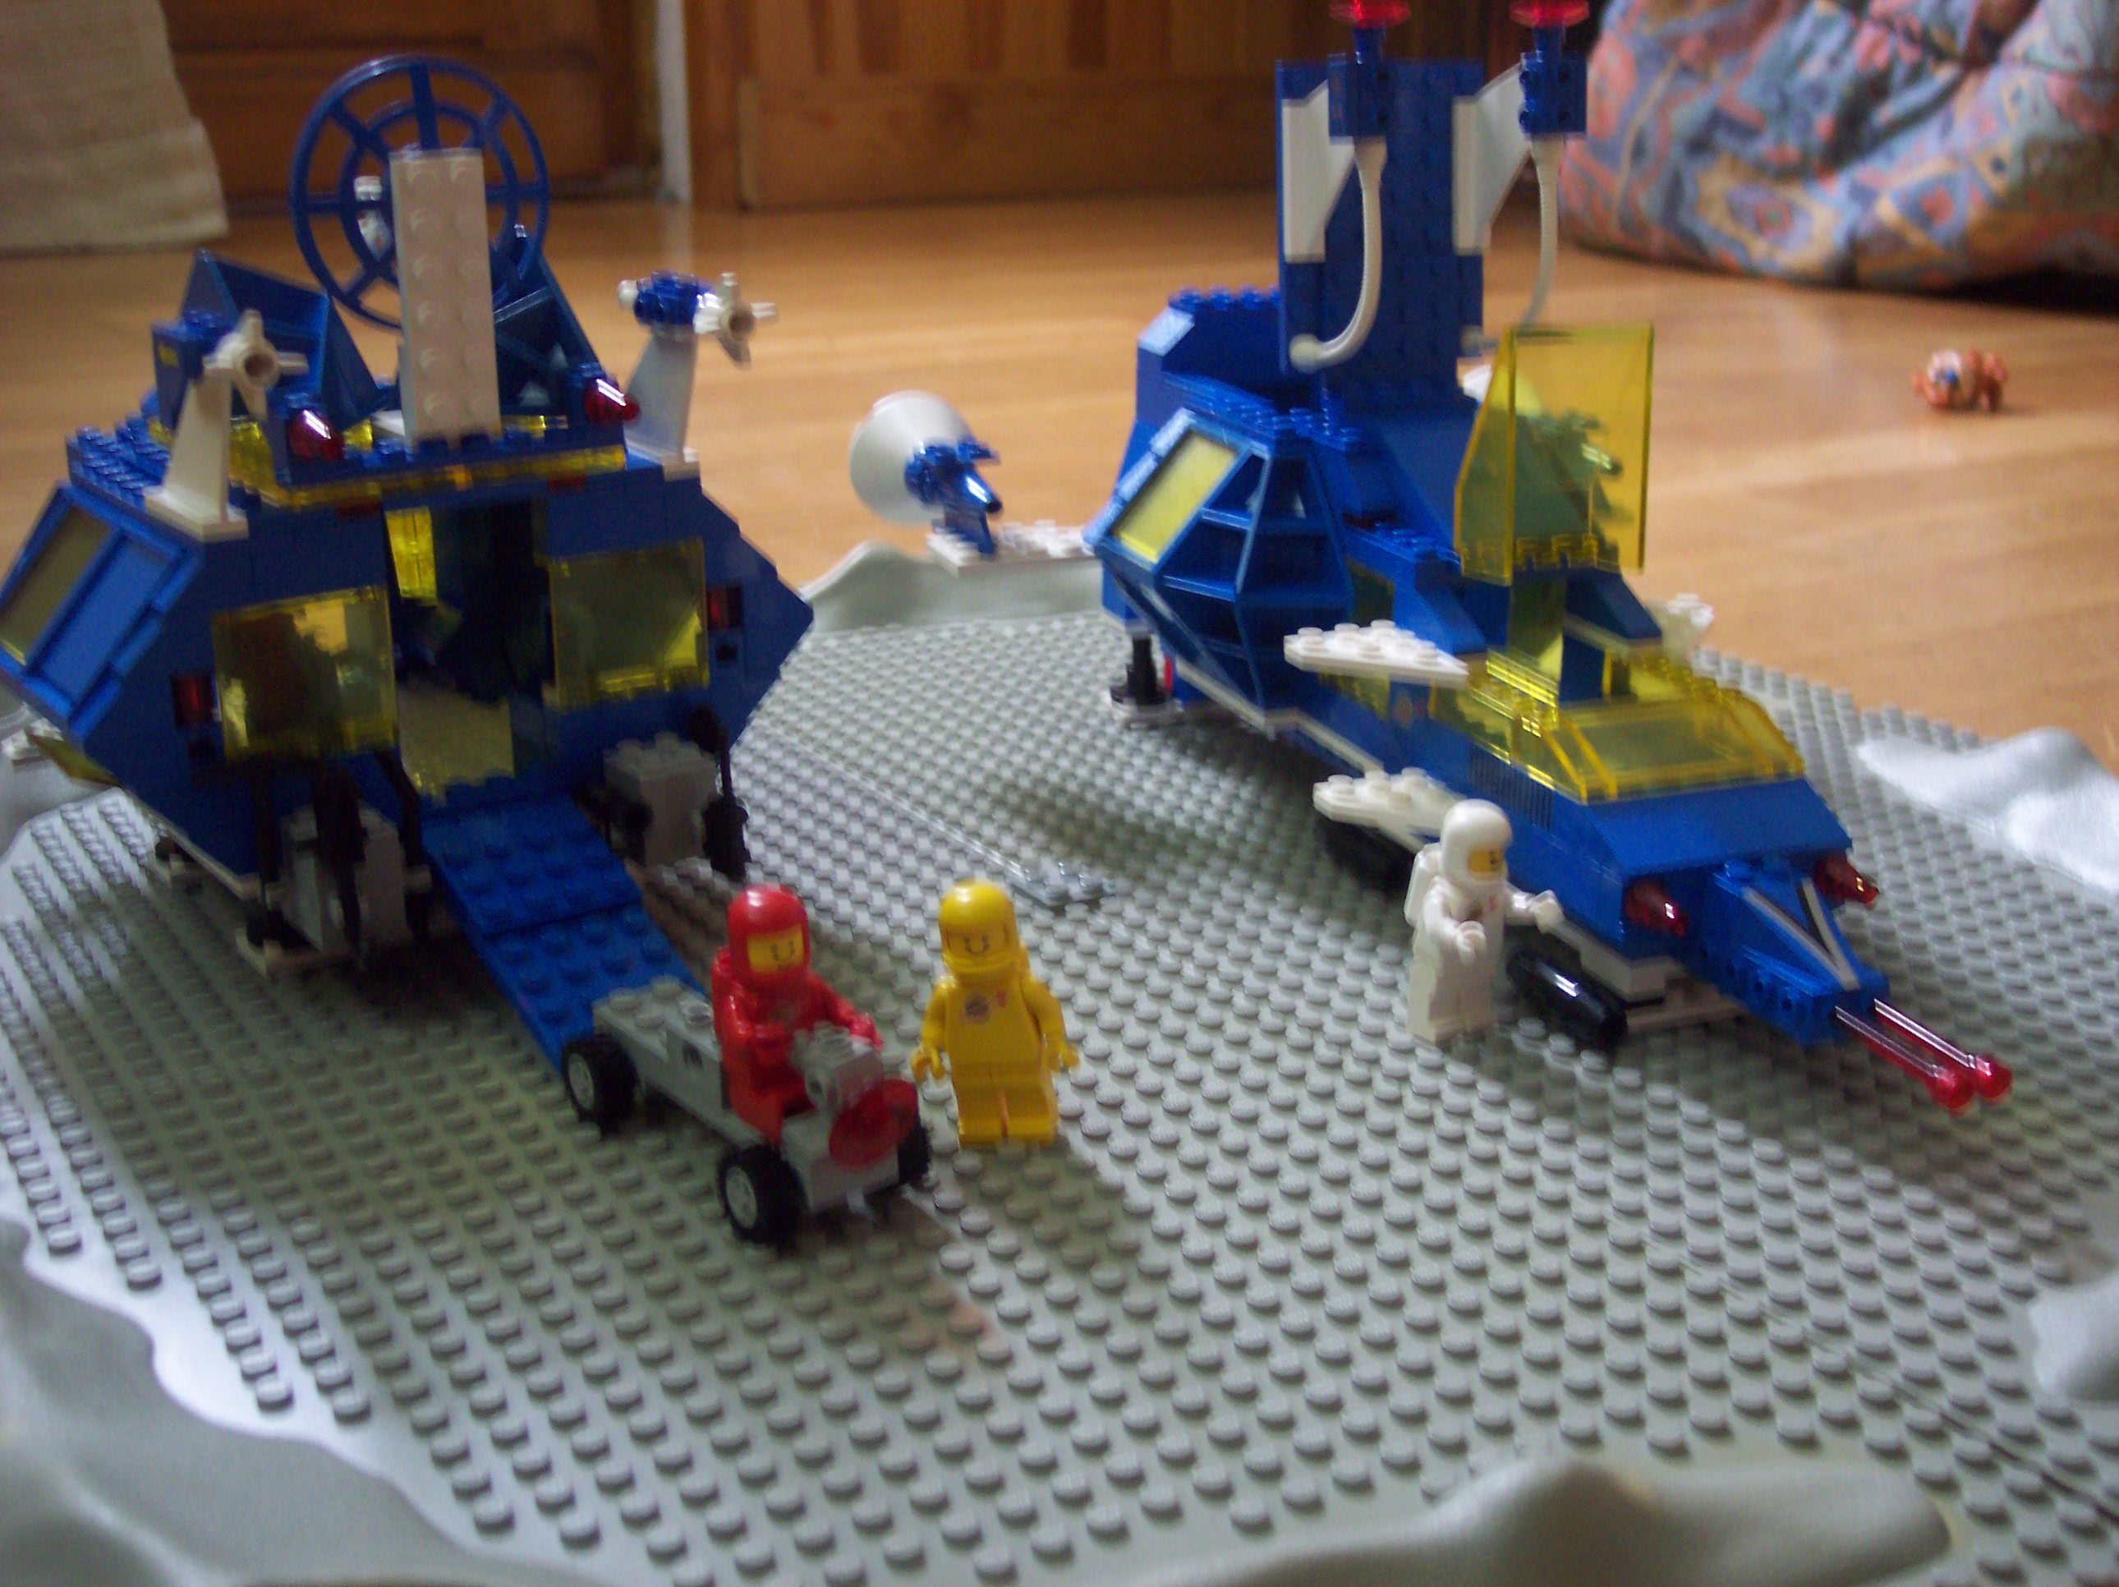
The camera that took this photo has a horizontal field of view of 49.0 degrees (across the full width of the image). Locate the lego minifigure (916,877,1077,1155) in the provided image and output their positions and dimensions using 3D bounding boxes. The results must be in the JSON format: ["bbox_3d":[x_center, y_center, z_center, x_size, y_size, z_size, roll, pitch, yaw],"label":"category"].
[{"bbox_3d":[-0.011,0.036,0.374,0.026,0.043,0.016,-3,18,13],"label":"lego minifigure"}]

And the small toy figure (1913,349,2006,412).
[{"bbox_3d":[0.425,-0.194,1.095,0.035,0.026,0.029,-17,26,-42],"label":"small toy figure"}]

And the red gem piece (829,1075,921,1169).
[{"bbox_3d":[-0.028,0.048,0.342,0.016,0.016,0.005,-16,46,-40],"label":"red gem piece"}]

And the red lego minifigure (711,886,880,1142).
[{"bbox_3d":[-0.044,0.032,0.358,0.023,0.036,0.022,-16,25,-39],"label":"red lego minifigure"}]

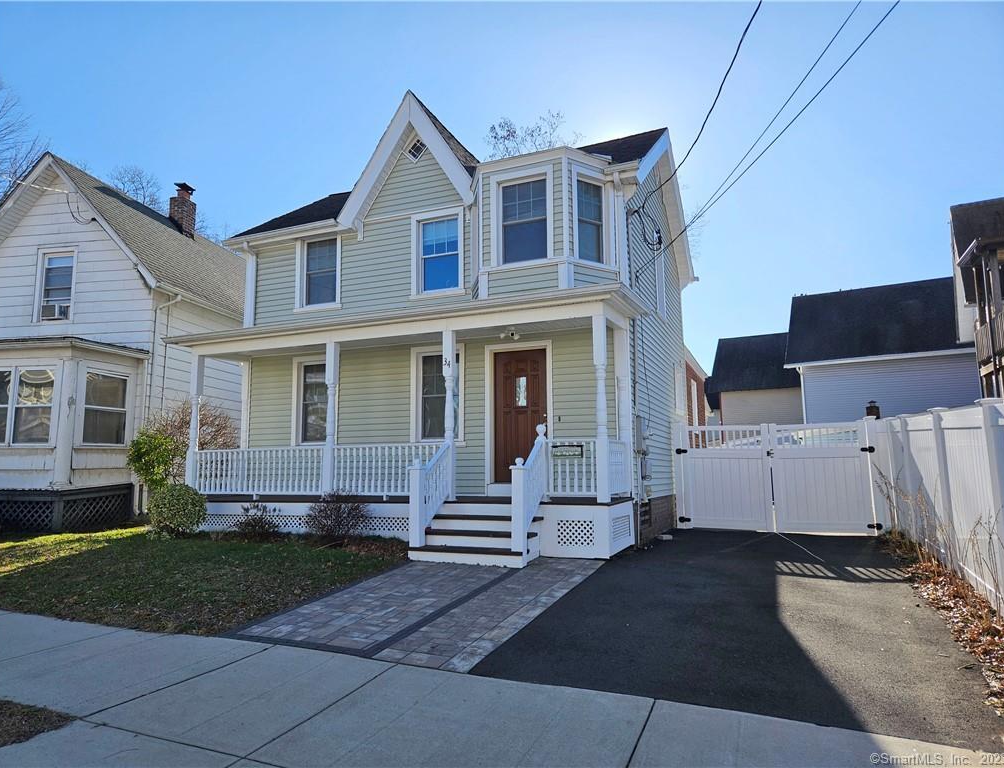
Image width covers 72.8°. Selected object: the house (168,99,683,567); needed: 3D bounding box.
[{"bbox_3d":[-0.691,-0.934,12.887,7.670,7.350,8.020,-4,-8,23],"label":"house"}]

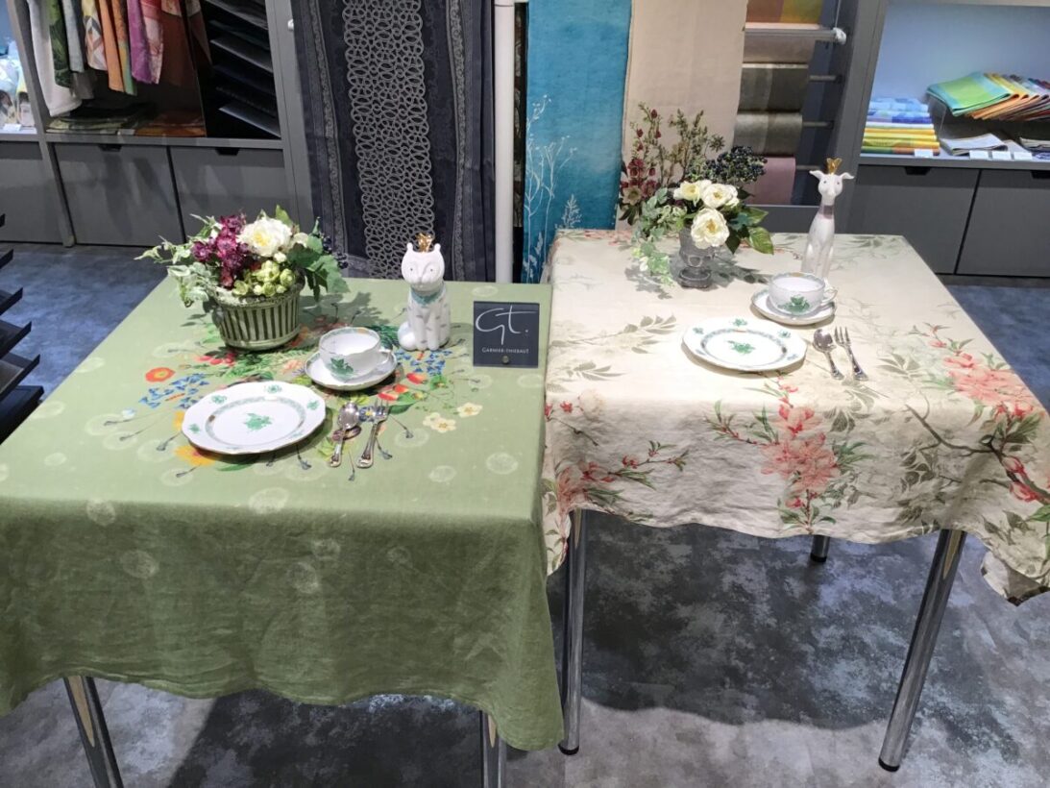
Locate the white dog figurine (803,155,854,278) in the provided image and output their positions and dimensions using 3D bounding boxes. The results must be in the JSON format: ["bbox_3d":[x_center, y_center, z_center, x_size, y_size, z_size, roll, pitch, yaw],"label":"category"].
[{"bbox_3d":[0.531,-0.306,1.668,0.076,0.213,0.082,3,28,5],"label":"white dog figurine"}]

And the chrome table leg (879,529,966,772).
[{"bbox_3d":[0.668,0.347,1.536,0.041,0.742,0.041,2,28,3],"label":"chrome table leg"}]

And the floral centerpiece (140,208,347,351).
[{"bbox_3d":[-0.431,-0.189,1.442,0.295,0.205,0.230,2,28,3],"label":"floral centerpiece"}]

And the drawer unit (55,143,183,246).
[{"bbox_3d":[-1.723,-0.943,4.230,0.487,0.430,0.420,2,28,4],"label":"drawer unit"}]

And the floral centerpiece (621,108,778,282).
[{"bbox_3d":[0.301,-0.339,1.636,0.265,0.295,0.205,2,28,3],"label":"floral centerpiece"}]

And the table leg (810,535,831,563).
[{"bbox_3d":[0.703,0.065,2.061,0.041,0.742,0.041,2,28,3],"label":"table leg"}]

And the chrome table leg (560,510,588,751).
[{"bbox_3d":[0.084,0.330,1.560,0.041,0.742,0.041,2,28,3],"label":"chrome table leg"}]

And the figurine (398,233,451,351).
[{"bbox_3d":[-0.153,-0.158,1.422,0.076,0.178,0.076,3,28,5],"label":"figurine"}]

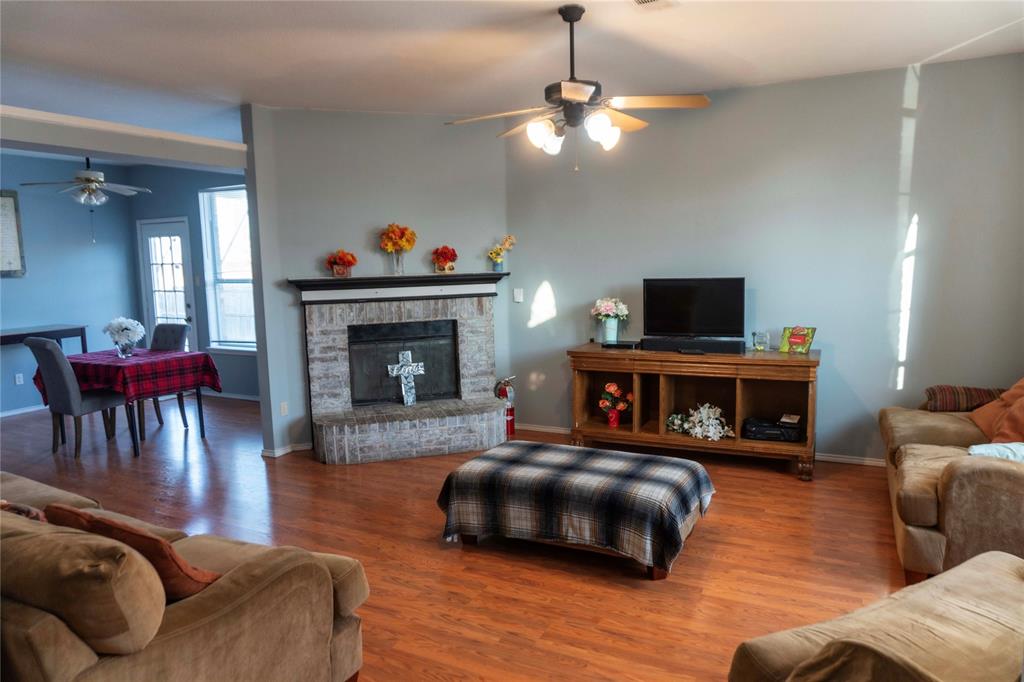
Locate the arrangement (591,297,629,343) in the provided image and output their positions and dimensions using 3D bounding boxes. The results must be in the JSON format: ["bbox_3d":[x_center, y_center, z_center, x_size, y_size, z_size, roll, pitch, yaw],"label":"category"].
[{"bbox_3d":[0.768,-0.164,5.364,0.285,0.355,0.240,2,8,26],"label":"arrangement"}]

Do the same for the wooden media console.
[{"bbox_3d":[1.335,0.482,5.120,1.757,0.813,0.525,2,8,26],"label":"wooden media console"}]

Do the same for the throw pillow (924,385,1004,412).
[{"bbox_3d":[2.663,0.321,3.974,0.460,0.160,0.380,2,8,29],"label":"throw pillow"}]

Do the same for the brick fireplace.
[{"bbox_3d":[-0.849,0.189,5.492,1.745,1.412,0.543,-3,7,-10],"label":"brick fireplace"}]

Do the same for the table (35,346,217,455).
[{"bbox_3d":[-3.398,0.511,6.107,1.180,0.760,0.880,2,8,29],"label":"table"}]

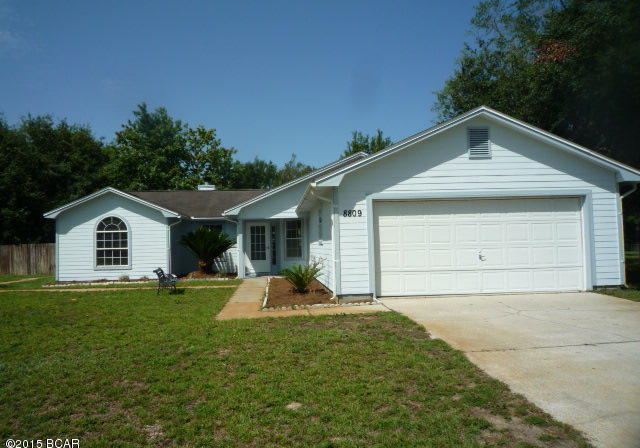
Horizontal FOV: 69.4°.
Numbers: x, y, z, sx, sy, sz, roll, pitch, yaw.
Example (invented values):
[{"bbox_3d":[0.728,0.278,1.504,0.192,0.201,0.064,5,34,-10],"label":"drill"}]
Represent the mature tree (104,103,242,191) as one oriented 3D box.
[{"bbox_3d":[-11.333,-3.084,36.000,10.300,12.726,10.000,-1,-3,-5],"label":"mature tree"}]

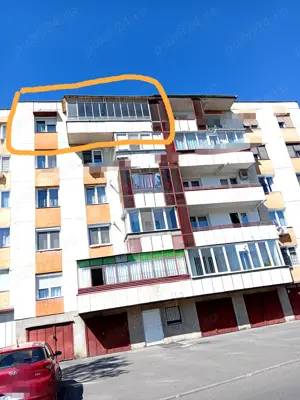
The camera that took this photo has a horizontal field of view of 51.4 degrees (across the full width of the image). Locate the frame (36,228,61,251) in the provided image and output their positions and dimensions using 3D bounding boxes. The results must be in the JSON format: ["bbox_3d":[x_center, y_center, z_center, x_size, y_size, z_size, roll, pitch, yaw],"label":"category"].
[{"bbox_3d":[-6.118,2.421,18.934,1.416,1.439,0.122,-4,-20,-12],"label":"frame"}]

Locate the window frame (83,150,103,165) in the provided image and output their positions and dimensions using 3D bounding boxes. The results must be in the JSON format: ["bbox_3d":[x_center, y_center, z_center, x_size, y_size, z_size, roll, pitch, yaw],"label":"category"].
[{"bbox_3d":[-3.970,-2.941,21.970,1.388,1.258,0.121,-4,-22,-12],"label":"window frame"}]

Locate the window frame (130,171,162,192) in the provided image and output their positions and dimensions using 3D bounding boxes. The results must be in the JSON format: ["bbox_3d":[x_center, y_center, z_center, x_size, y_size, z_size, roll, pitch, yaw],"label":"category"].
[{"bbox_3d":[-0.210,-1.100,20.207,1.992,1.549,0.121,-4,-22,-12],"label":"window frame"}]

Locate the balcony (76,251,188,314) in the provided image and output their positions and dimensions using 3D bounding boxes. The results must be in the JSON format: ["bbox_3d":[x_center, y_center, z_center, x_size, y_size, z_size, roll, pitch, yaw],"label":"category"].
[{"bbox_3d":[-0.922,4.678,17.889,6.191,2.754,1.350,-4,-21,-12],"label":"balcony"}]

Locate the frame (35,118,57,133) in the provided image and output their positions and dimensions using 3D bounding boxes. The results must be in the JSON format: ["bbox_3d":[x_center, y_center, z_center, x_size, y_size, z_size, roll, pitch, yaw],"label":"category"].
[{"bbox_3d":[-7.175,-5.143,21.598,1.383,1.273,0.120,-4,-21,-12],"label":"frame"}]

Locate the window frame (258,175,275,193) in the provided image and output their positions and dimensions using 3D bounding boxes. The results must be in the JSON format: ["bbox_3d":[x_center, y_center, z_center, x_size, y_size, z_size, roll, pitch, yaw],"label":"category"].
[{"bbox_3d":[8.600,-1.066,22.800,1.393,1.373,0.120,-4,-21,-12],"label":"window frame"}]

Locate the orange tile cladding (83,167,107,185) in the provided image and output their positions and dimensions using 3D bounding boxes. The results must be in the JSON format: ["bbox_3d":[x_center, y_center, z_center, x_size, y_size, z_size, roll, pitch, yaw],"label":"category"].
[{"bbox_3d":[-3.646,-1.627,20.930,1.489,1.281,0.122,-4,-20,-12],"label":"orange tile cladding"}]

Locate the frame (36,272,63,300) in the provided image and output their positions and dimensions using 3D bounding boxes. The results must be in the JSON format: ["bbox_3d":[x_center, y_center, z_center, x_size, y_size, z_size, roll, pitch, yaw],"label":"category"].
[{"bbox_3d":[-5.845,5.062,18.240,1.459,1.408,0.121,-4,-22,-12],"label":"frame"}]

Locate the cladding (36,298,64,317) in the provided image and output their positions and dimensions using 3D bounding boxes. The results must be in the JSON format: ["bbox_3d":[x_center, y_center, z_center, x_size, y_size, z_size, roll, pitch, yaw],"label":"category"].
[{"bbox_3d":[-5.509,5.943,17.285,1.472,0.865,0.120,-4,-21,-12],"label":"cladding"}]

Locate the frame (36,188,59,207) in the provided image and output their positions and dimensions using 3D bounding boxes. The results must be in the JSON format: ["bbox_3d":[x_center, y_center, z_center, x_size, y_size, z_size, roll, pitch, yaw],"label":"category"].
[{"bbox_3d":[-6.611,-0.087,20.272,1.388,1.338,0.121,-4,-22,-12],"label":"frame"}]

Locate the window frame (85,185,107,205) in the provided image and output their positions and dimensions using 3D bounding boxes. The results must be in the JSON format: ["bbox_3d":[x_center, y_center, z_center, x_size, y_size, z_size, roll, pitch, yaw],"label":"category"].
[{"bbox_3d":[-3.469,-0.330,20.490,1.429,1.439,0.122,-4,-20,-12],"label":"window frame"}]

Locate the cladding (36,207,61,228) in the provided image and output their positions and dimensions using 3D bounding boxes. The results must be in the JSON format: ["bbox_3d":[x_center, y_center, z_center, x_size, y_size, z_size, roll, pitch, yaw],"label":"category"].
[{"bbox_3d":[-6.295,1.124,19.374,1.477,1.281,0.122,-4,-20,-12],"label":"cladding"}]

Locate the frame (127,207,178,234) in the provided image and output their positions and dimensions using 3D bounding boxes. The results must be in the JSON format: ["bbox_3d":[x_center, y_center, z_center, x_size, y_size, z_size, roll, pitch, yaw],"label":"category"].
[{"bbox_3d":[0.203,1.206,18.853,3.179,1.534,0.140,-4,-21,-12],"label":"frame"}]

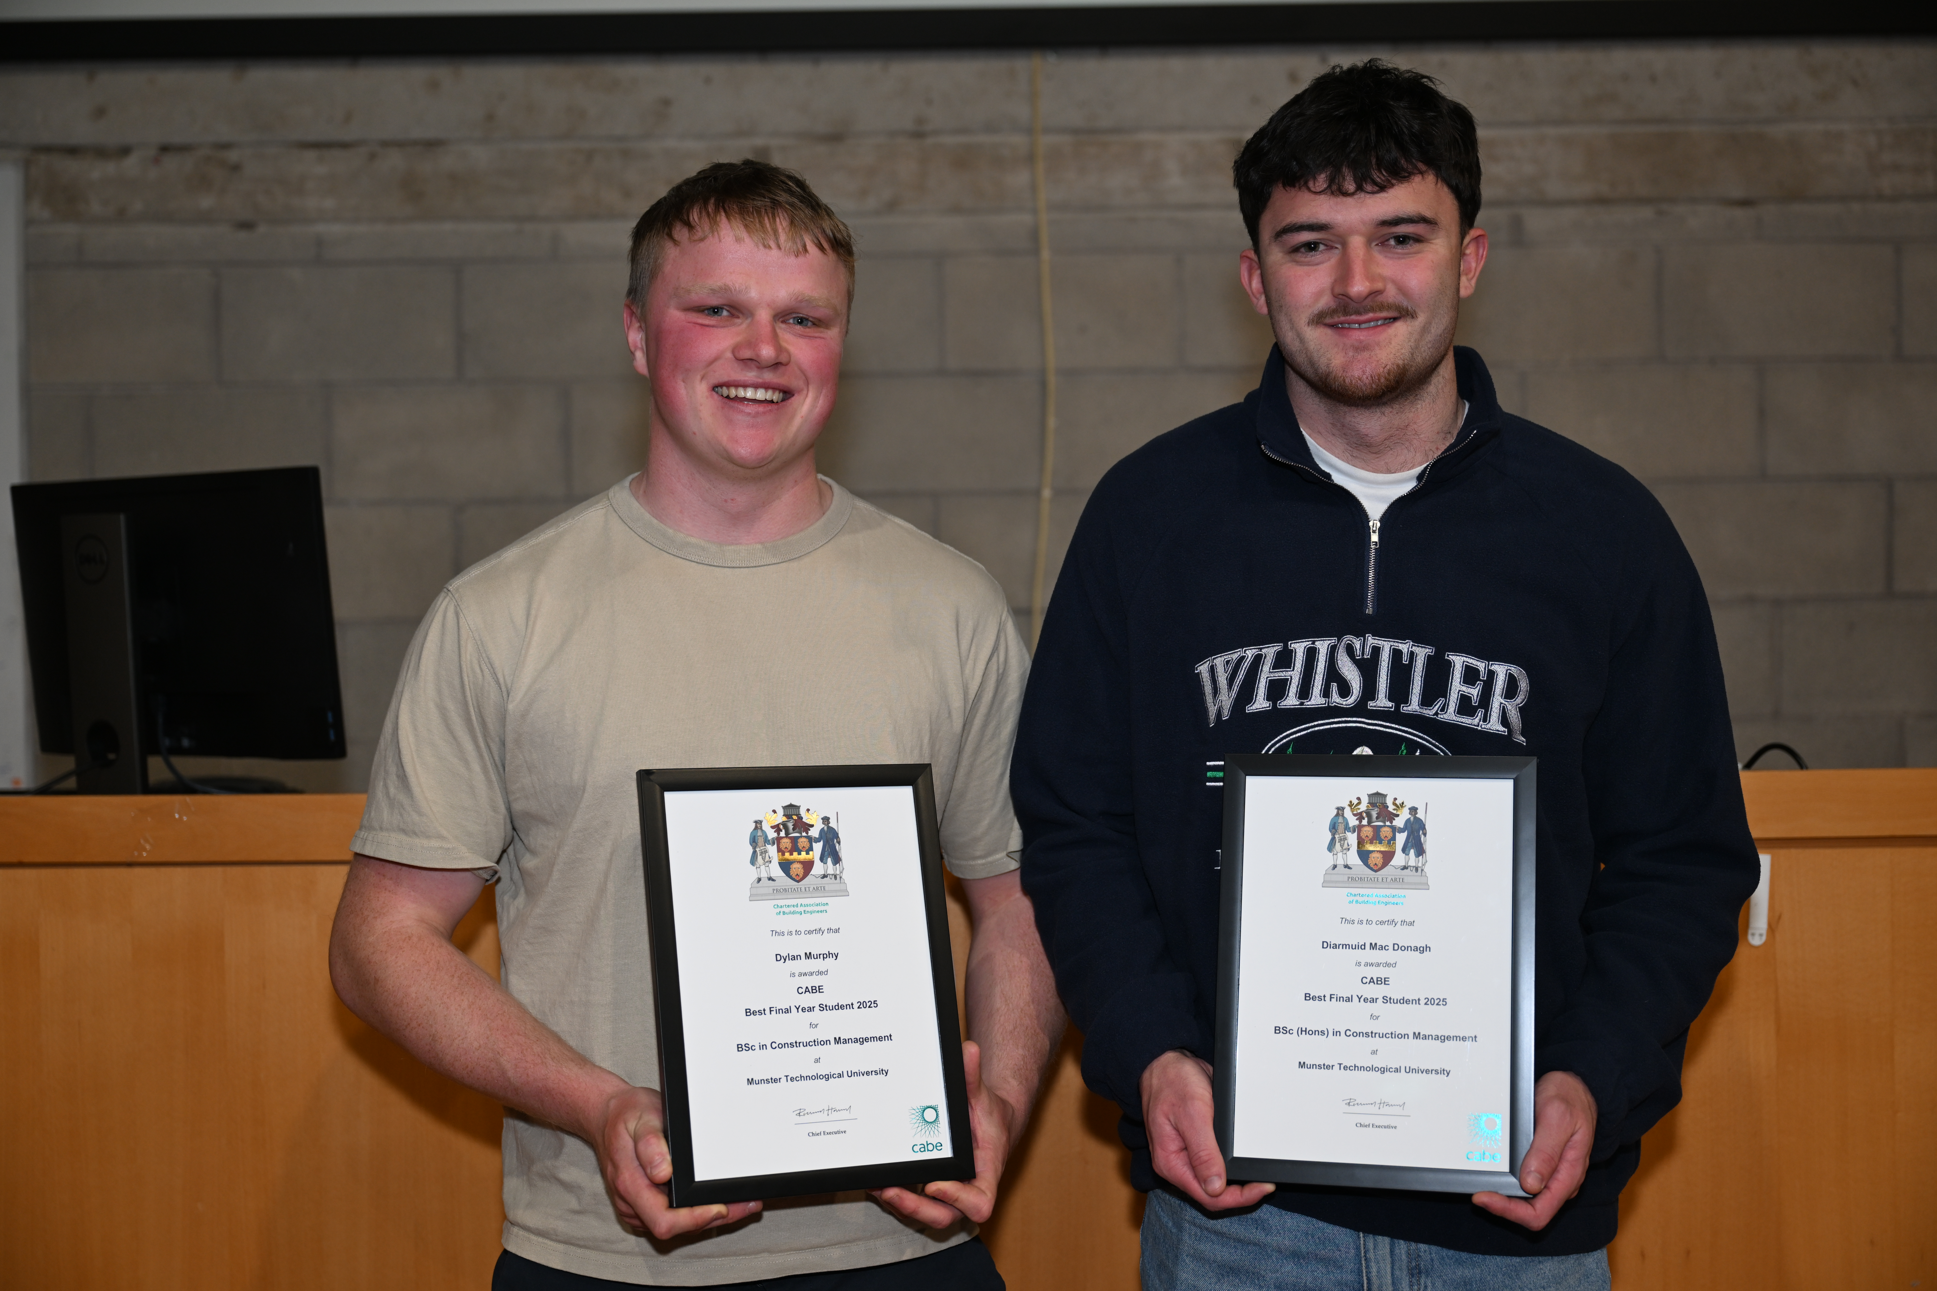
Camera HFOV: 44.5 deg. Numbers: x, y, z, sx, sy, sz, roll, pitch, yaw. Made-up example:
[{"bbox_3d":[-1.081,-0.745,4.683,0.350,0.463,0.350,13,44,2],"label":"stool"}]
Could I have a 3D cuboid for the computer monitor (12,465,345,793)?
[{"bbox_3d":[-0.900,-0.012,2.650,0.525,0.365,0.185,0,2,33],"label":"computer monitor"}]

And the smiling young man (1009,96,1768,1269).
[{"bbox_3d":[0.343,0.475,1.920,0.610,1.870,0.360,-1,1,12],"label":"smiling young man"}]

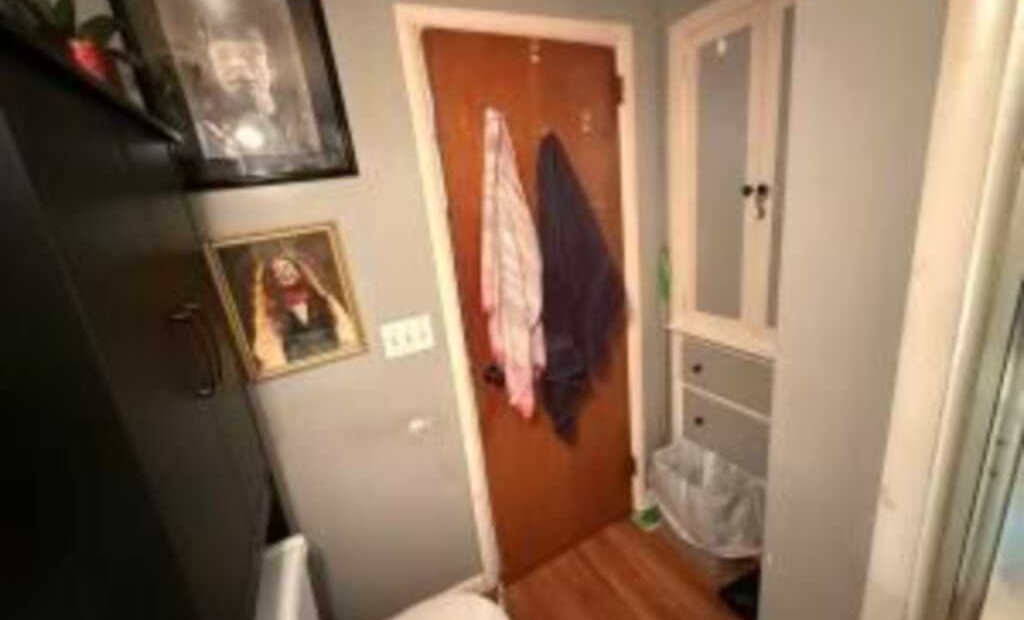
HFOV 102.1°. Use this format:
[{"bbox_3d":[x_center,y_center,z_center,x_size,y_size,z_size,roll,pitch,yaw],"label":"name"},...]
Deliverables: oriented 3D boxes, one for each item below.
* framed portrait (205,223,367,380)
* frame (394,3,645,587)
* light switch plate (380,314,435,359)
[{"bbox_3d":[-0.612,-0.021,1.164,0.305,0.392,0.022,-14,17,-25],"label":"framed portrait"},{"bbox_3d":[0.156,0.043,1.629,0.850,2.080,0.100,-14,17,-25],"label":"frame"},{"bbox_3d":[-0.334,0.085,1.339,0.157,0.114,0.014,-14,17,-25],"label":"light switch plate"}]

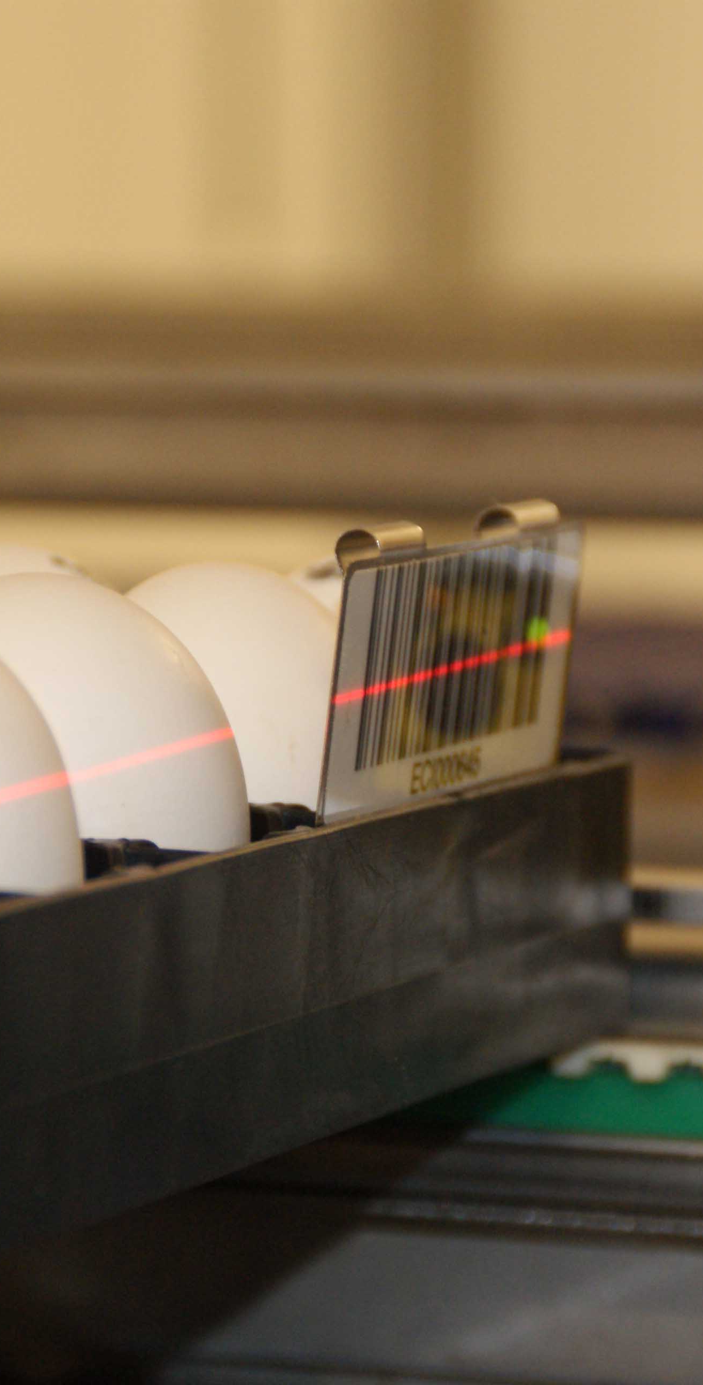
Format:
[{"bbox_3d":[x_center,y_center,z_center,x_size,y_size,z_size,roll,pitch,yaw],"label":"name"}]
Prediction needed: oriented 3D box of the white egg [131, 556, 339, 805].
[{"bbox_3d":[-0.014,0.014,0.913,0.042,0.056,0.042,0,3,0],"label":"white egg"}]

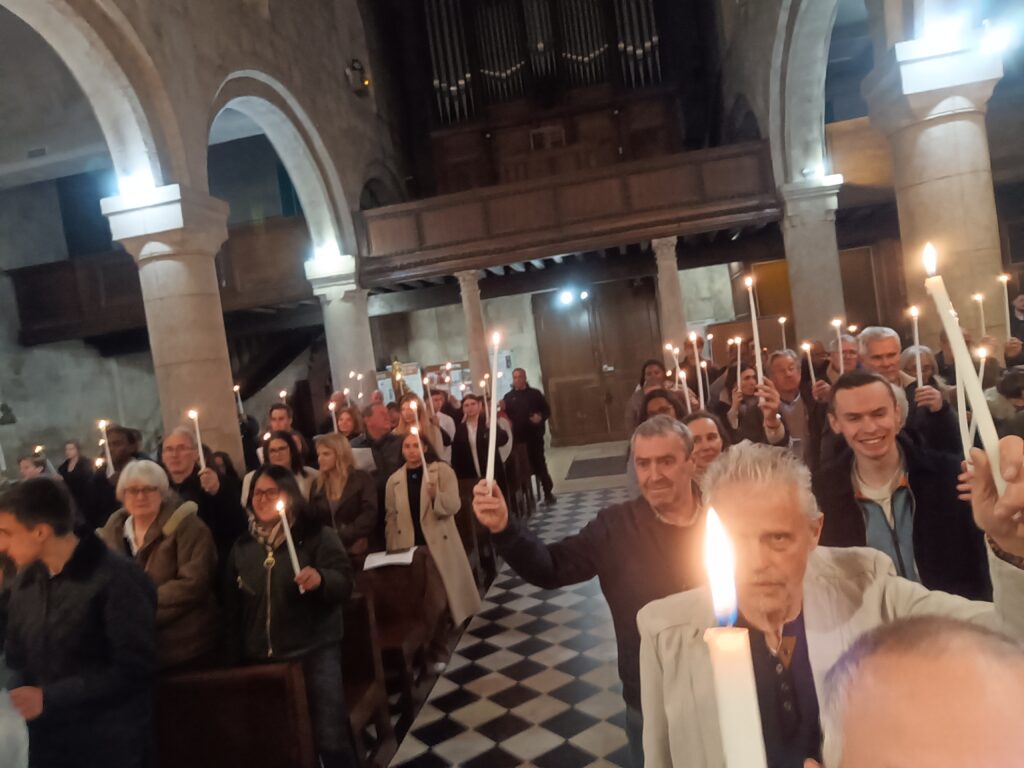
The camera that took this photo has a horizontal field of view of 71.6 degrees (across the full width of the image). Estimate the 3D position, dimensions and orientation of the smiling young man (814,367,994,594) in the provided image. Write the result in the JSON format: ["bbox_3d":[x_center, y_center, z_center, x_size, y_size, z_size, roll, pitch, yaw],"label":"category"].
[{"bbox_3d":[1.195,0.809,2.092,0.550,1.720,0.420,-8,2,20],"label":"smiling young man"}]

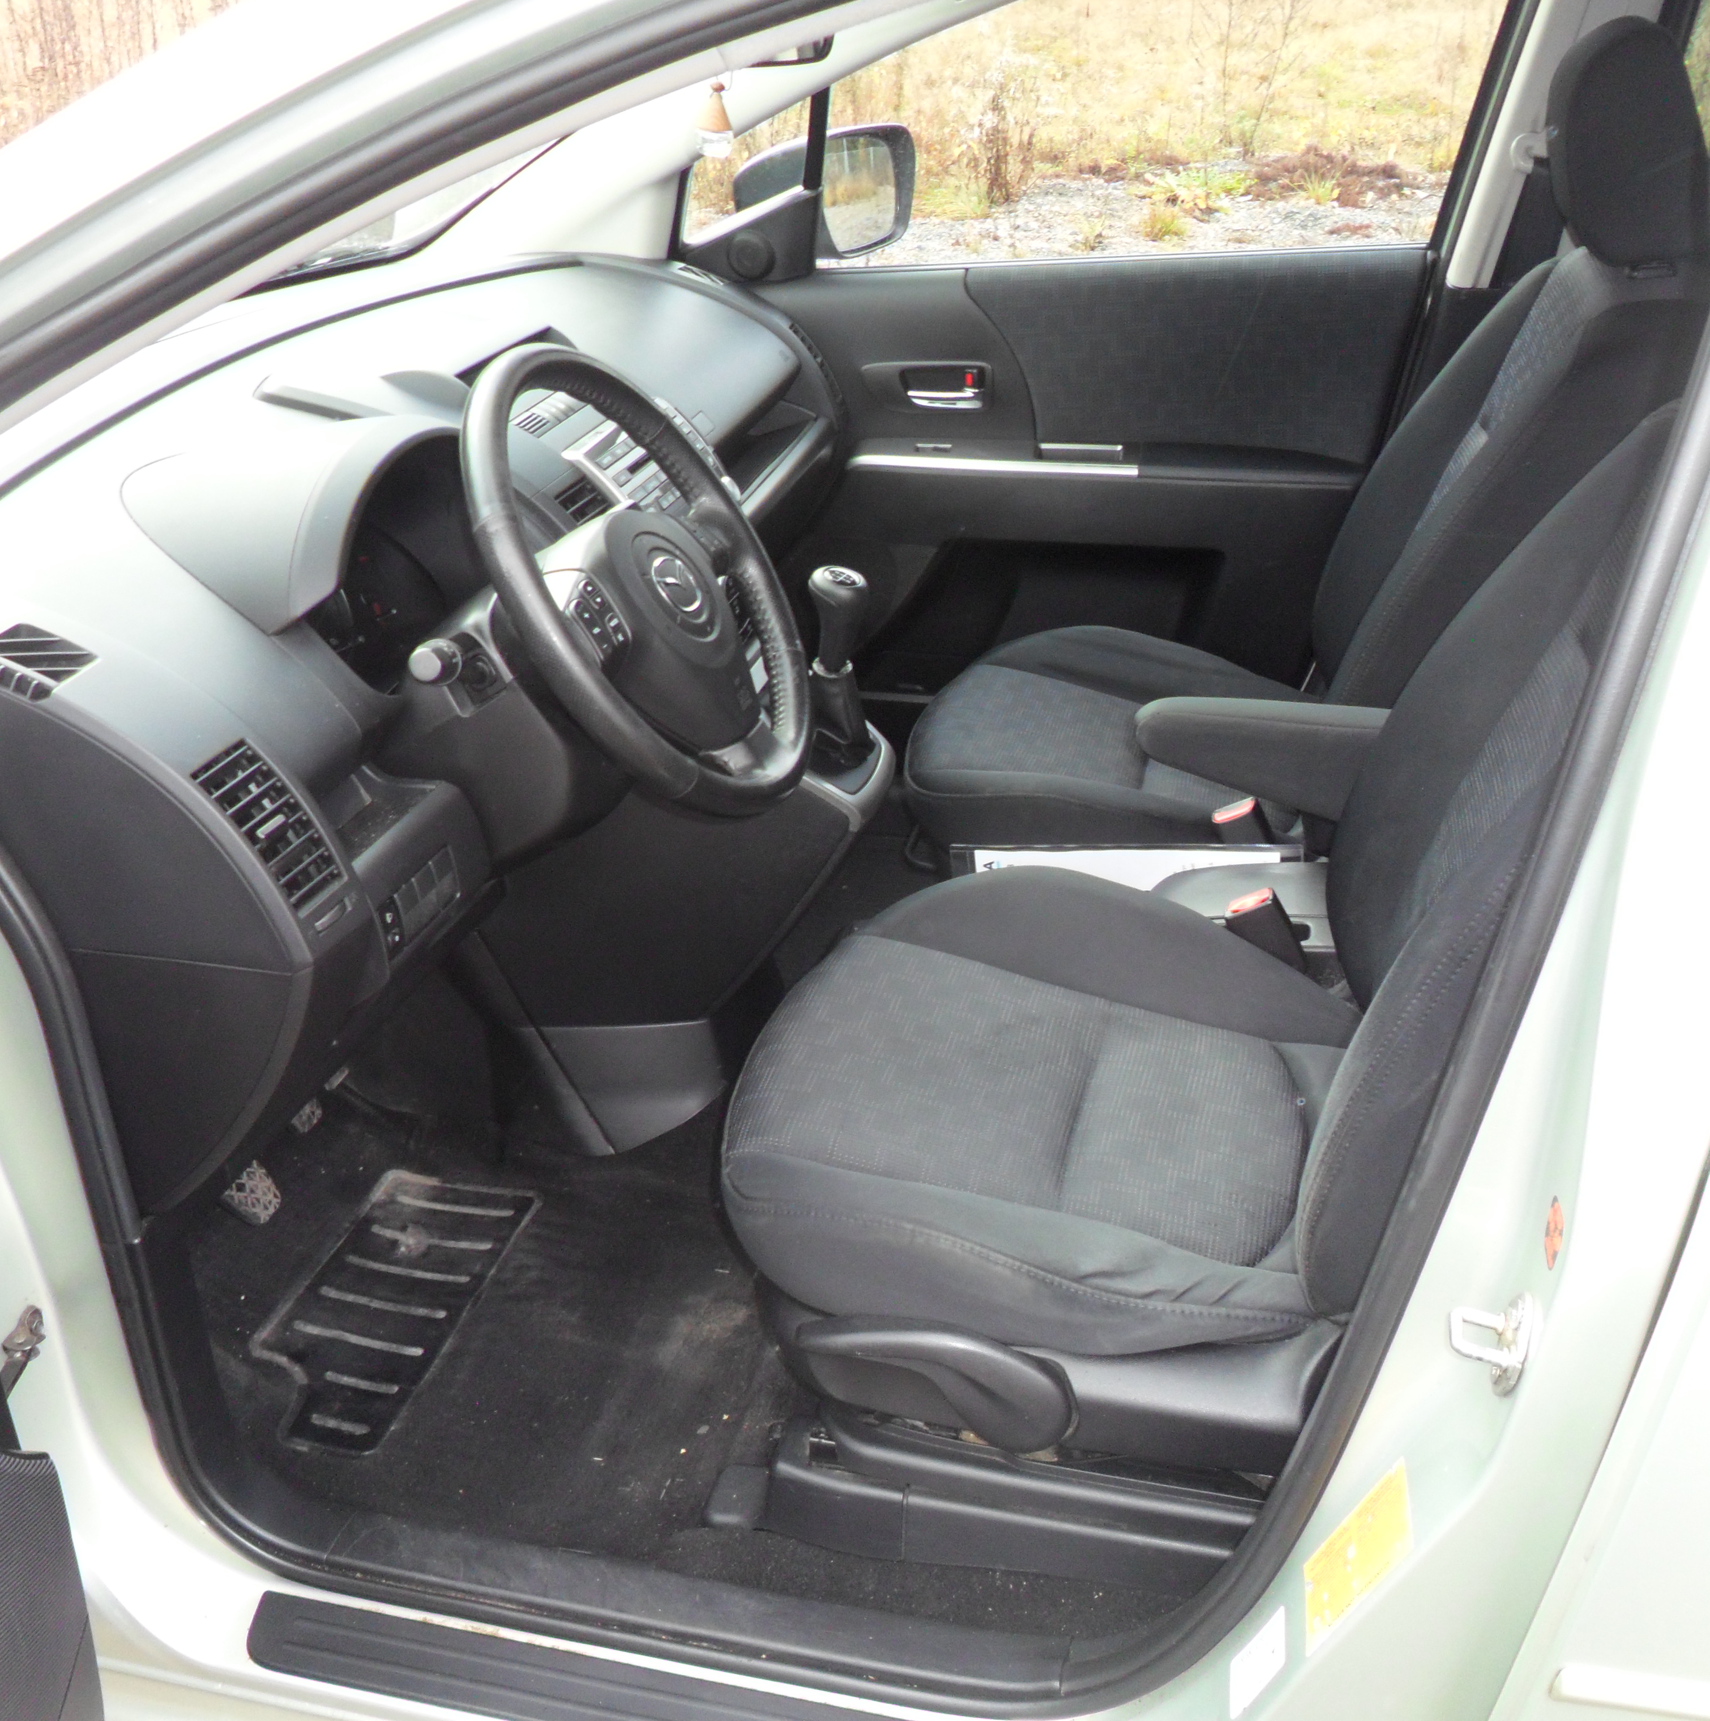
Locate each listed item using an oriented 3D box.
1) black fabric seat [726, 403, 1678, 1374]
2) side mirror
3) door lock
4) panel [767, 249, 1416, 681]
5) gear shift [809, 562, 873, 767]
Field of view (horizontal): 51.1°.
[{"bbox_3d":[0.308,-0.051,1.302,0.790,0.910,0.540,6,28,11],"label":"black fabric seat"},{"bbox_3d":[-0.040,-0.922,2.467,0.150,0.160,0.240,13,31,24],"label":"side mirror"},{"bbox_3d":[0.342,0.258,0.959,0.042,0.060,0.028,6,28,11],"label":"door lock"},{"bbox_3d":[0.237,-0.463,2.311,0.900,0.610,0.110,6,28,11],"label":"panel"},{"bbox_3d":[-0.011,-0.176,1.702,0.065,0.200,0.055,6,28,11],"label":"gear shift"}]

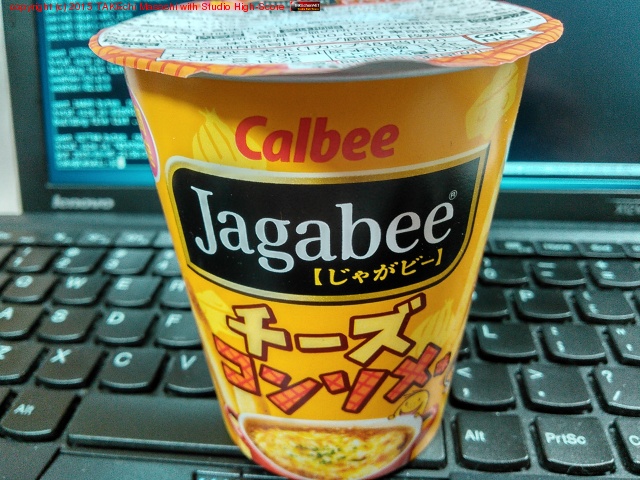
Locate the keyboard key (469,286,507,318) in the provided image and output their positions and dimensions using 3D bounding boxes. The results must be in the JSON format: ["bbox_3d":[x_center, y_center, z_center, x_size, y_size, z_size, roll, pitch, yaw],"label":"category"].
[{"bbox_3d":[0.050,0.020,0.175,0.016,0.003,0.015,1,31,6],"label":"keyboard key"}]

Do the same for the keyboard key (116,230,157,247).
[{"bbox_3d":[-0.072,0.000,0.219,0.014,0.003,0.009,1,31,6],"label":"keyboard key"}]

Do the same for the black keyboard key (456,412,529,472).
[{"bbox_3d":[0.041,0.047,0.131,0.016,0.003,0.015,1,31,6],"label":"black keyboard key"}]

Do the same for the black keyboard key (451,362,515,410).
[{"bbox_3d":[0.042,0.038,0.147,0.015,0.003,0.014,1,32,6],"label":"black keyboard key"}]

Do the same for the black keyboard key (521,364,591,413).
[{"bbox_3d":[0.061,0.039,0.145,0.015,0.003,0.014,1,32,6],"label":"black keyboard key"}]

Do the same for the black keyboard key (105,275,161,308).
[{"bbox_3d":[-0.063,0.018,0.188,0.016,0.003,0.015,1,31,6],"label":"black keyboard key"}]

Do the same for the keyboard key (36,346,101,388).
[{"bbox_3d":[-0.071,0.036,0.160,0.015,0.003,0.014,1,32,6],"label":"keyboard key"}]

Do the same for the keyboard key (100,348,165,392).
[{"bbox_3d":[-0.052,0.036,0.158,0.015,0.003,0.014,1,32,6],"label":"keyboard key"}]

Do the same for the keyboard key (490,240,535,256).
[{"bbox_3d":[0.071,0.003,0.202,0.014,0.003,0.009,1,31,6],"label":"keyboard key"}]

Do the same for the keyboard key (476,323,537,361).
[{"bbox_3d":[0.053,0.029,0.161,0.015,0.003,0.014,1,32,6],"label":"keyboard key"}]

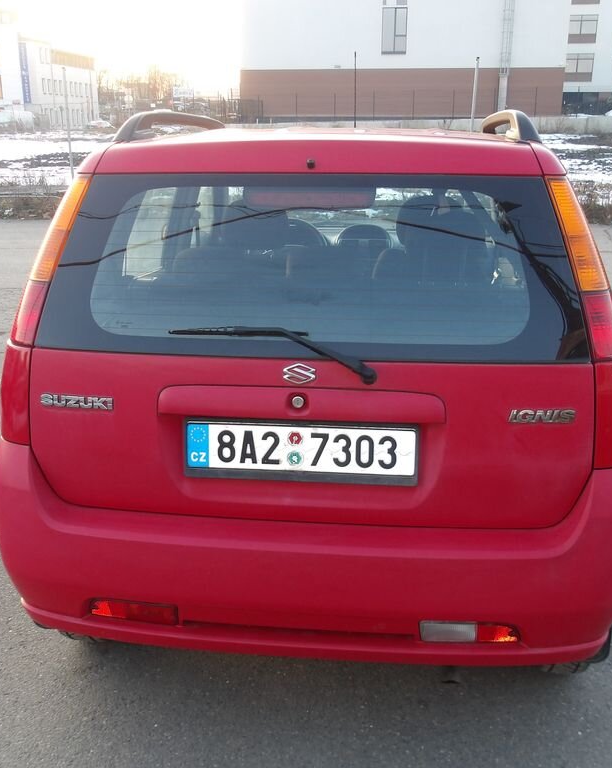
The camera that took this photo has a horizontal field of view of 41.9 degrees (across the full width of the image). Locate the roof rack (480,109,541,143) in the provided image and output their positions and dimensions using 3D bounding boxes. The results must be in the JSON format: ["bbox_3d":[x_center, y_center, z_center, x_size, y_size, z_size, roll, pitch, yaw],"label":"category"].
[{"bbox_3d":[0.600,-0.809,2.495,0.080,0.100,1.300,2,18,6],"label":"roof rack"}]

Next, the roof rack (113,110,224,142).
[{"bbox_3d":[-0.384,-0.839,2.602,0.080,0.100,1.300,2,18,6],"label":"roof rack"}]

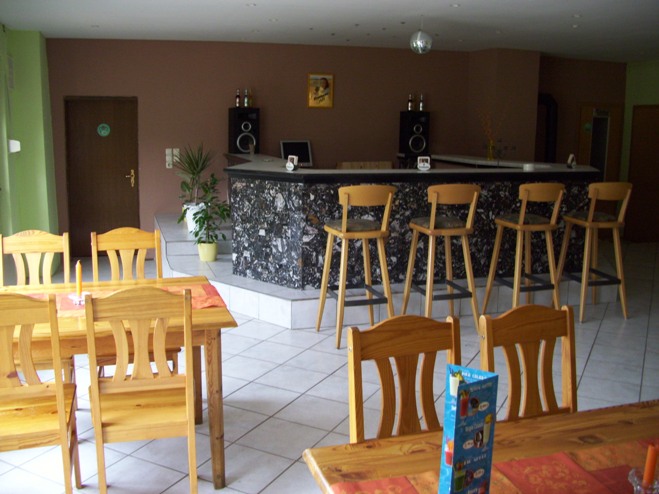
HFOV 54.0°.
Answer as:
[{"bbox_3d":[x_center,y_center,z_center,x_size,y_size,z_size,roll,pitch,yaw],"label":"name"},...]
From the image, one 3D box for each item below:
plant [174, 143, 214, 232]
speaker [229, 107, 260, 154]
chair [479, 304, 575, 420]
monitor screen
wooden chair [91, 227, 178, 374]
[{"bbox_3d":[-1.491,-0.630,7.150,0.440,1.050,0.420,1,10,-5],"label":"plant"},{"bbox_3d":[-0.962,-1.312,7.350,0.310,0.515,0.280,-1,11,-16],"label":"speaker"},{"bbox_3d":[0.739,0.706,1.998,0.420,0.970,0.470,-3,10,-22],"label":"chair"},{"bbox_3d":[-0.367,-1.049,7.300,0.340,0.300,0.080,-2,-3,-20],"label":"monitor screen"},{"bbox_3d":[-1.062,0.434,3.521,0.420,0.980,0.480,-2,11,-21],"label":"wooden chair"}]

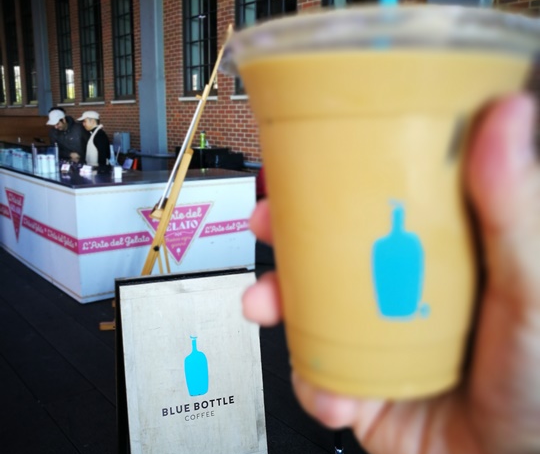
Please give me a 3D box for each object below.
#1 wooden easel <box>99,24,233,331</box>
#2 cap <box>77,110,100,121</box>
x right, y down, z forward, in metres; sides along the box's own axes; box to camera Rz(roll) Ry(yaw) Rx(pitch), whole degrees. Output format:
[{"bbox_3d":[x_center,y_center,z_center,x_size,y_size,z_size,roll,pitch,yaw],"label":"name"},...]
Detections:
[{"bbox_3d":[-0.766,-0.370,4.185,0.990,2.180,0.540,0,11,-5],"label":"wooden easel"},{"bbox_3d":[-2.104,-1.284,6.500,0.265,0.118,0.180,-9,14,-24],"label":"cap"}]

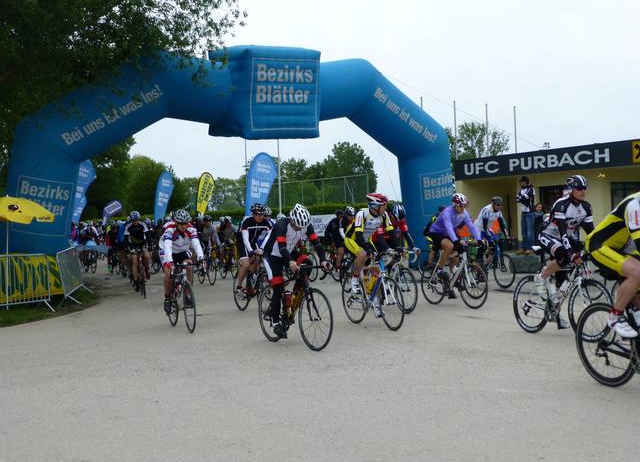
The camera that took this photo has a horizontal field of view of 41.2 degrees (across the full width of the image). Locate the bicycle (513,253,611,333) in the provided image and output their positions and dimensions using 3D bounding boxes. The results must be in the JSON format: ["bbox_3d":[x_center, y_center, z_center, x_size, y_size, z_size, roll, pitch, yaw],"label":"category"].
[{"bbox_3d":[2.720,0.714,9.710,0.440,1.000,1.650,-2,0,-25],"label":"bicycle"}]

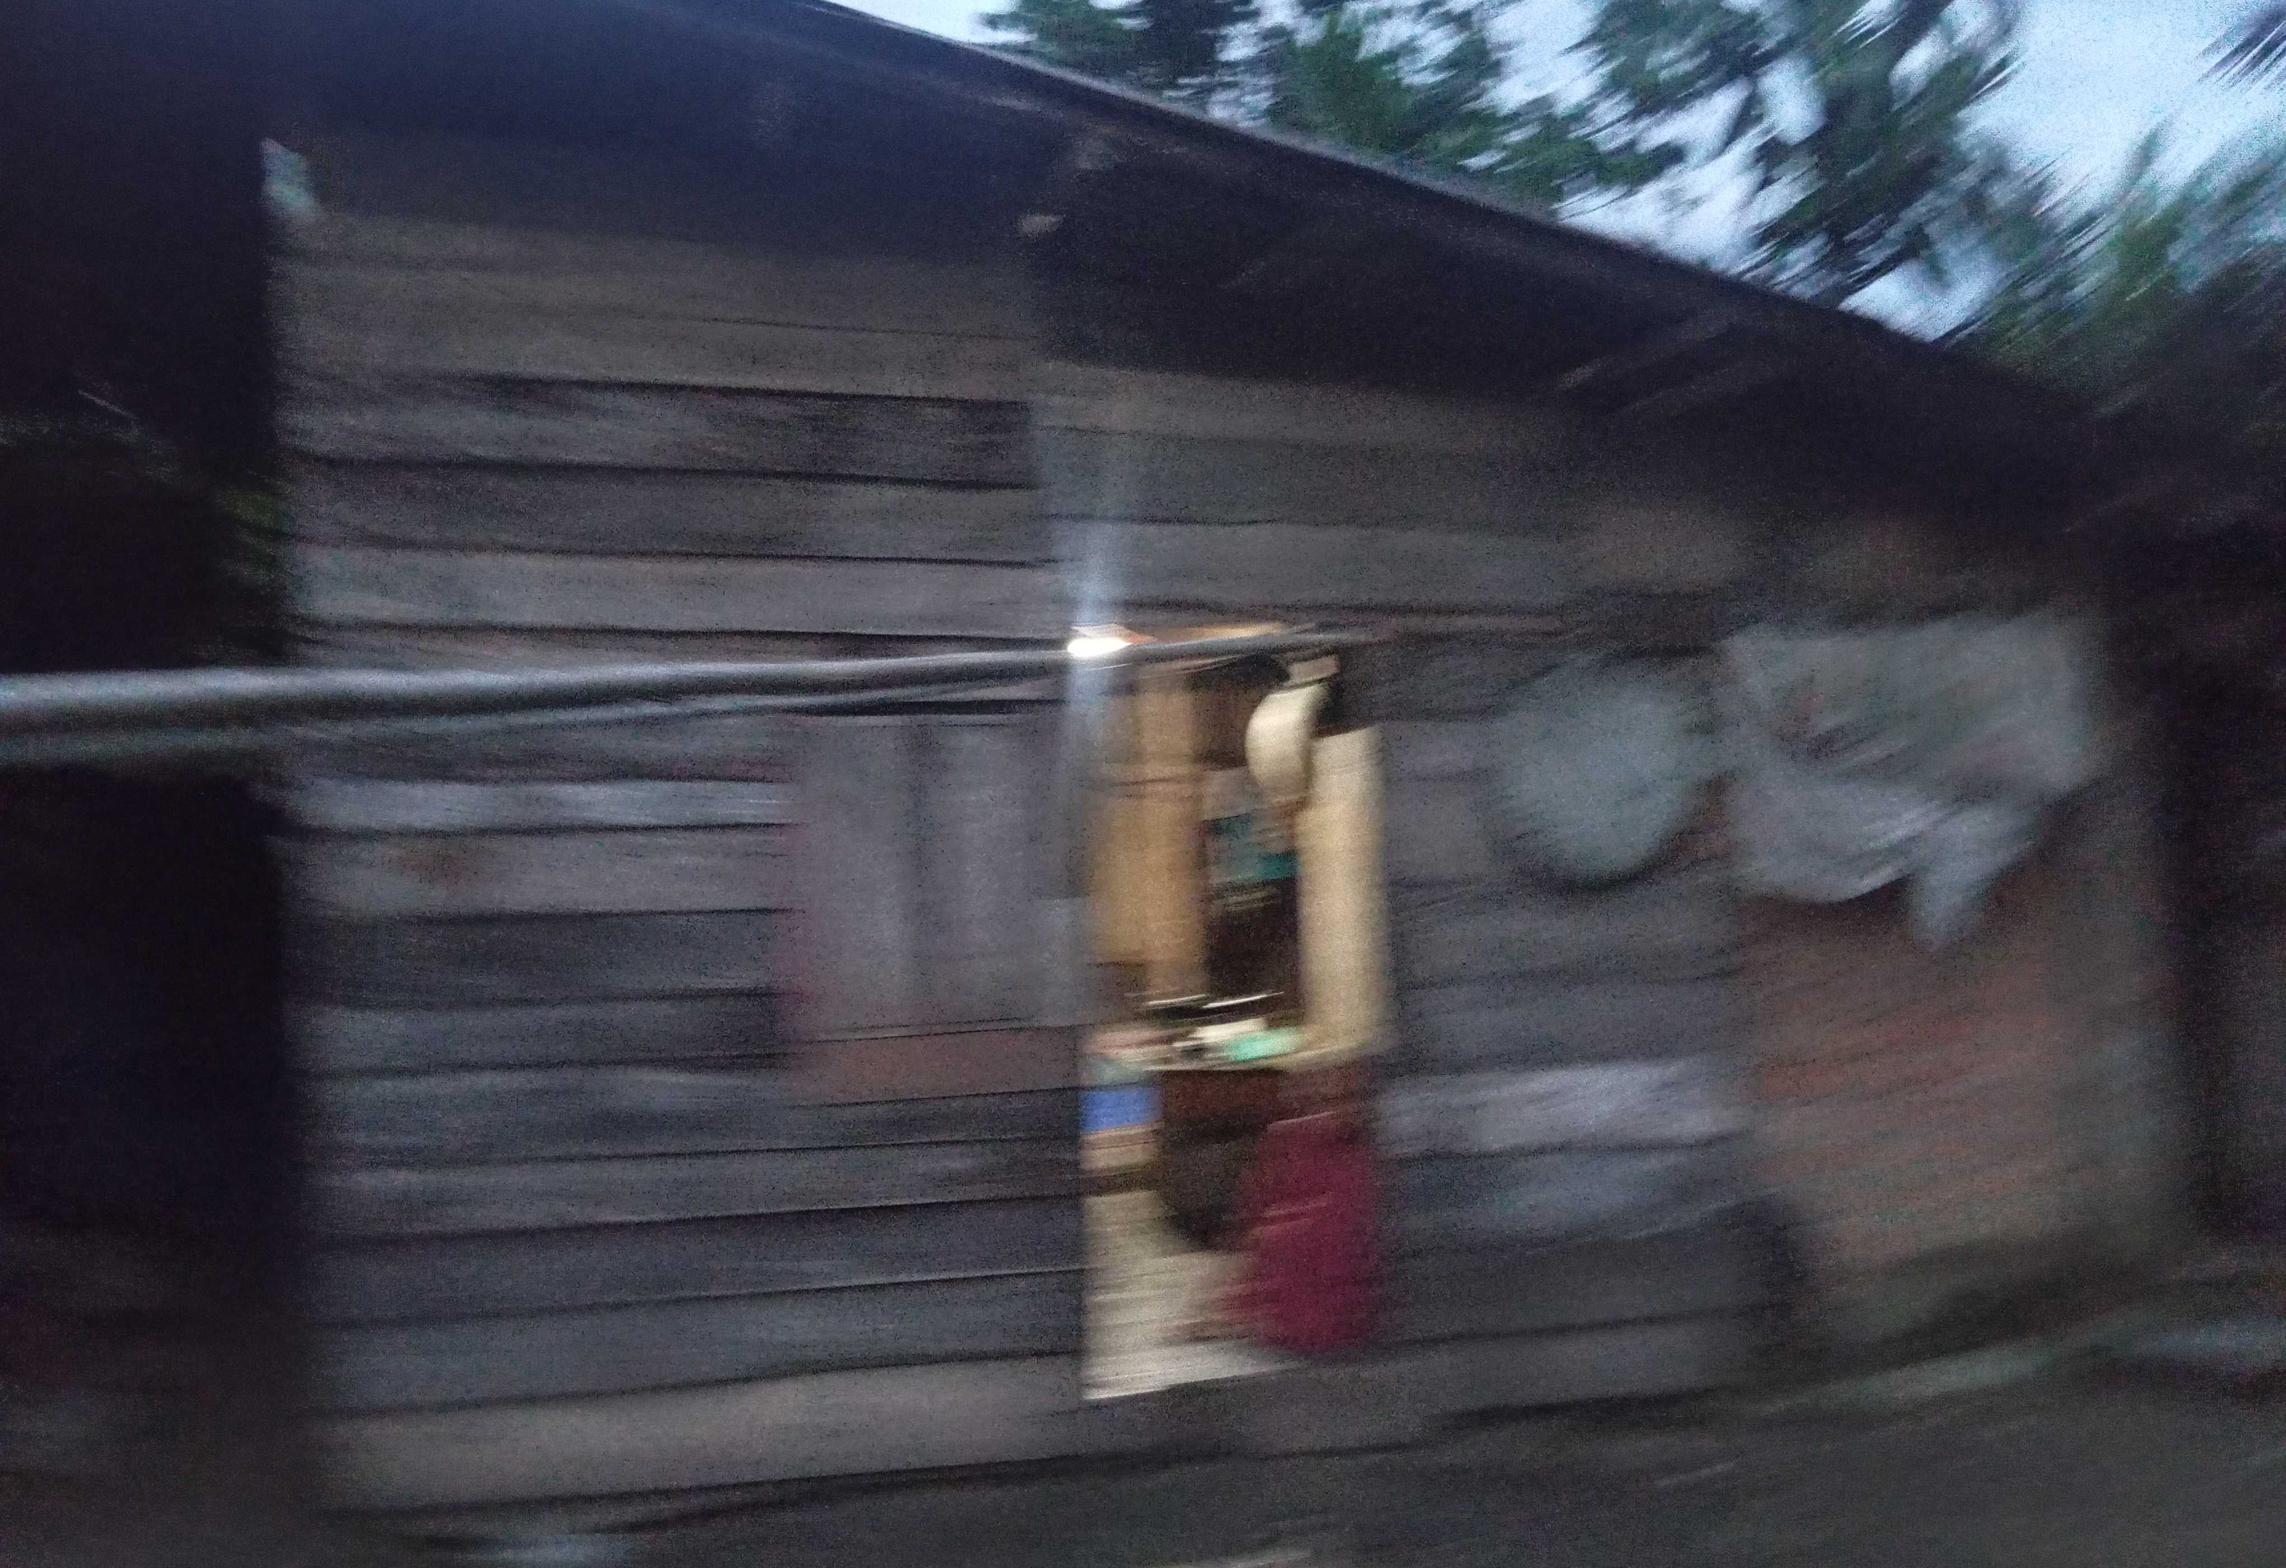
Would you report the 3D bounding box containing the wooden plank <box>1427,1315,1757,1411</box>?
[{"bbox_3d":[1.159,1.484,4.764,0.932,0.186,0.030,0,-3,-15],"label":"wooden plank"}]

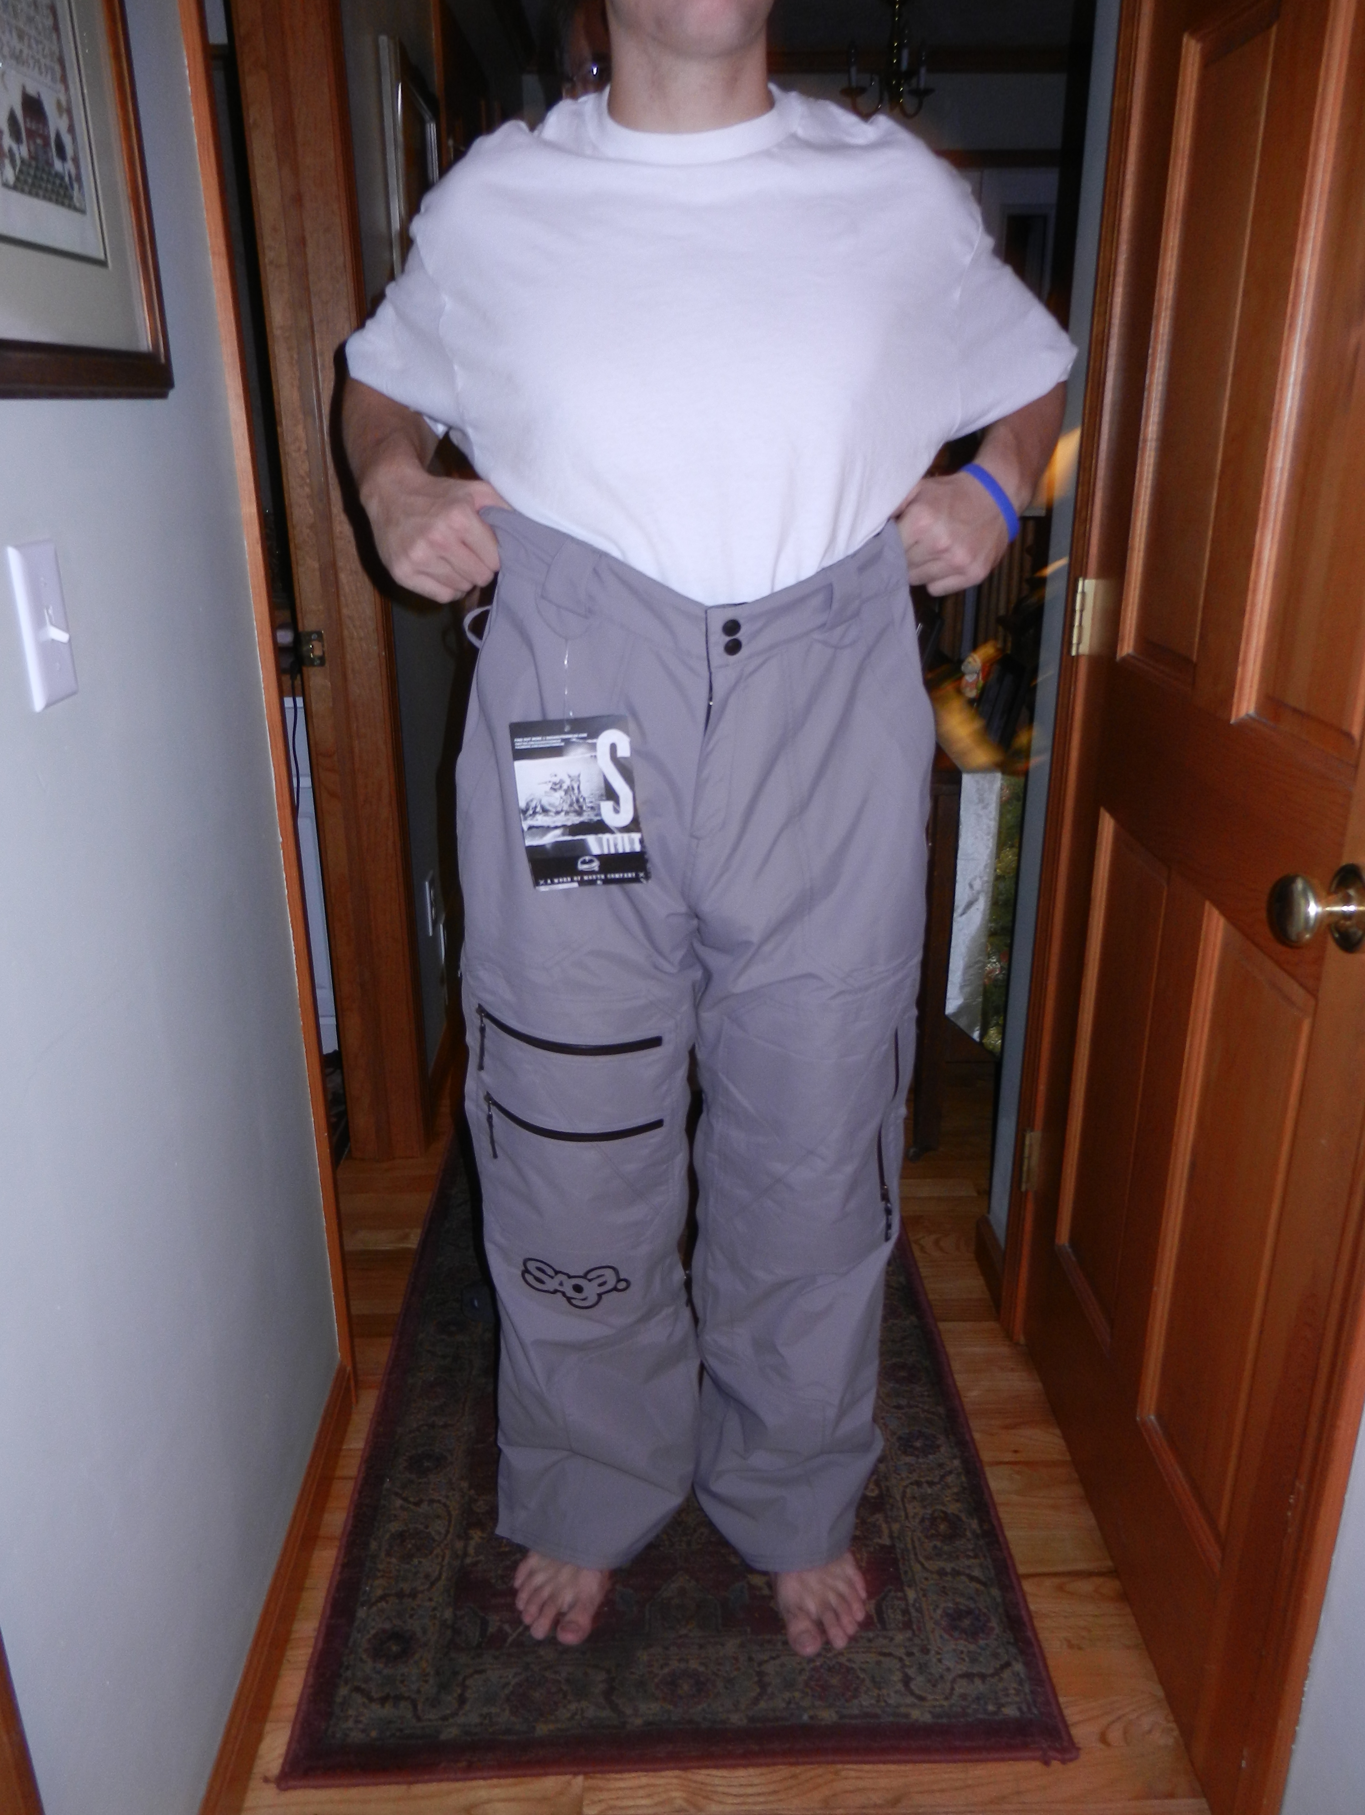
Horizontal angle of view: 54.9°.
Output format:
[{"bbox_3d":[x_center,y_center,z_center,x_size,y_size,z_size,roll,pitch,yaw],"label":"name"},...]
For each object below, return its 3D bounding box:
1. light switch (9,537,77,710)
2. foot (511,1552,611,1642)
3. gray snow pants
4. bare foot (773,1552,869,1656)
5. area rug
[{"bbox_3d":[-0.445,-0.202,0.934,0.016,0.114,0.071,-1,20,-1],"label":"light switch"},{"bbox_3d":[-0.121,0.728,1.549,0.102,0.084,0.255,5,21,14],"label":"foot"},{"bbox_3d":[0.015,0.189,1.395,0.460,1.170,0.300,0,20,1],"label":"gray snow pants"},{"bbox_3d":[0.143,0.732,1.534,0.102,0.084,0.255,-5,21,-14],"label":"bare foot"},{"bbox_3d":[-0.020,0.619,1.981,0.800,0.012,1.420,-1,20,-1],"label":"area rug"}]

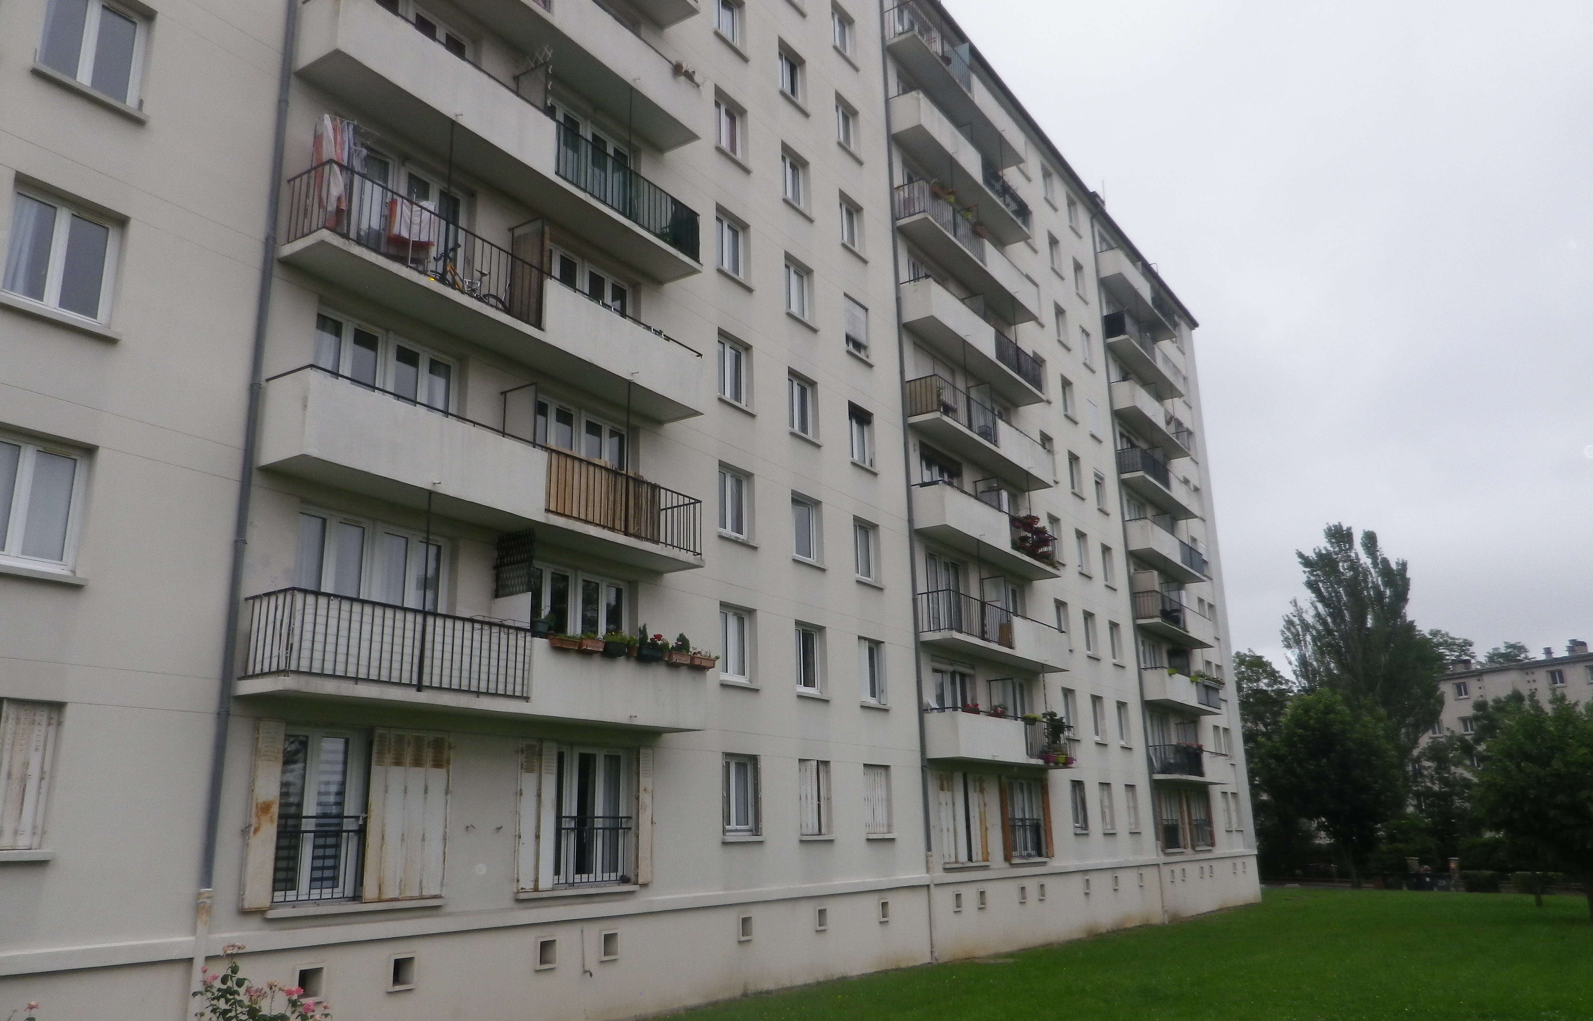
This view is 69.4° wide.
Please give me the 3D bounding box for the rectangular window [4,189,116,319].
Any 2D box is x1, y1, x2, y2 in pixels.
[{"bbox_3d":[-8.023,-2.735,12.470,0.138,1.293,1.155,-12,-19,32],"label":"rectangular window"}]

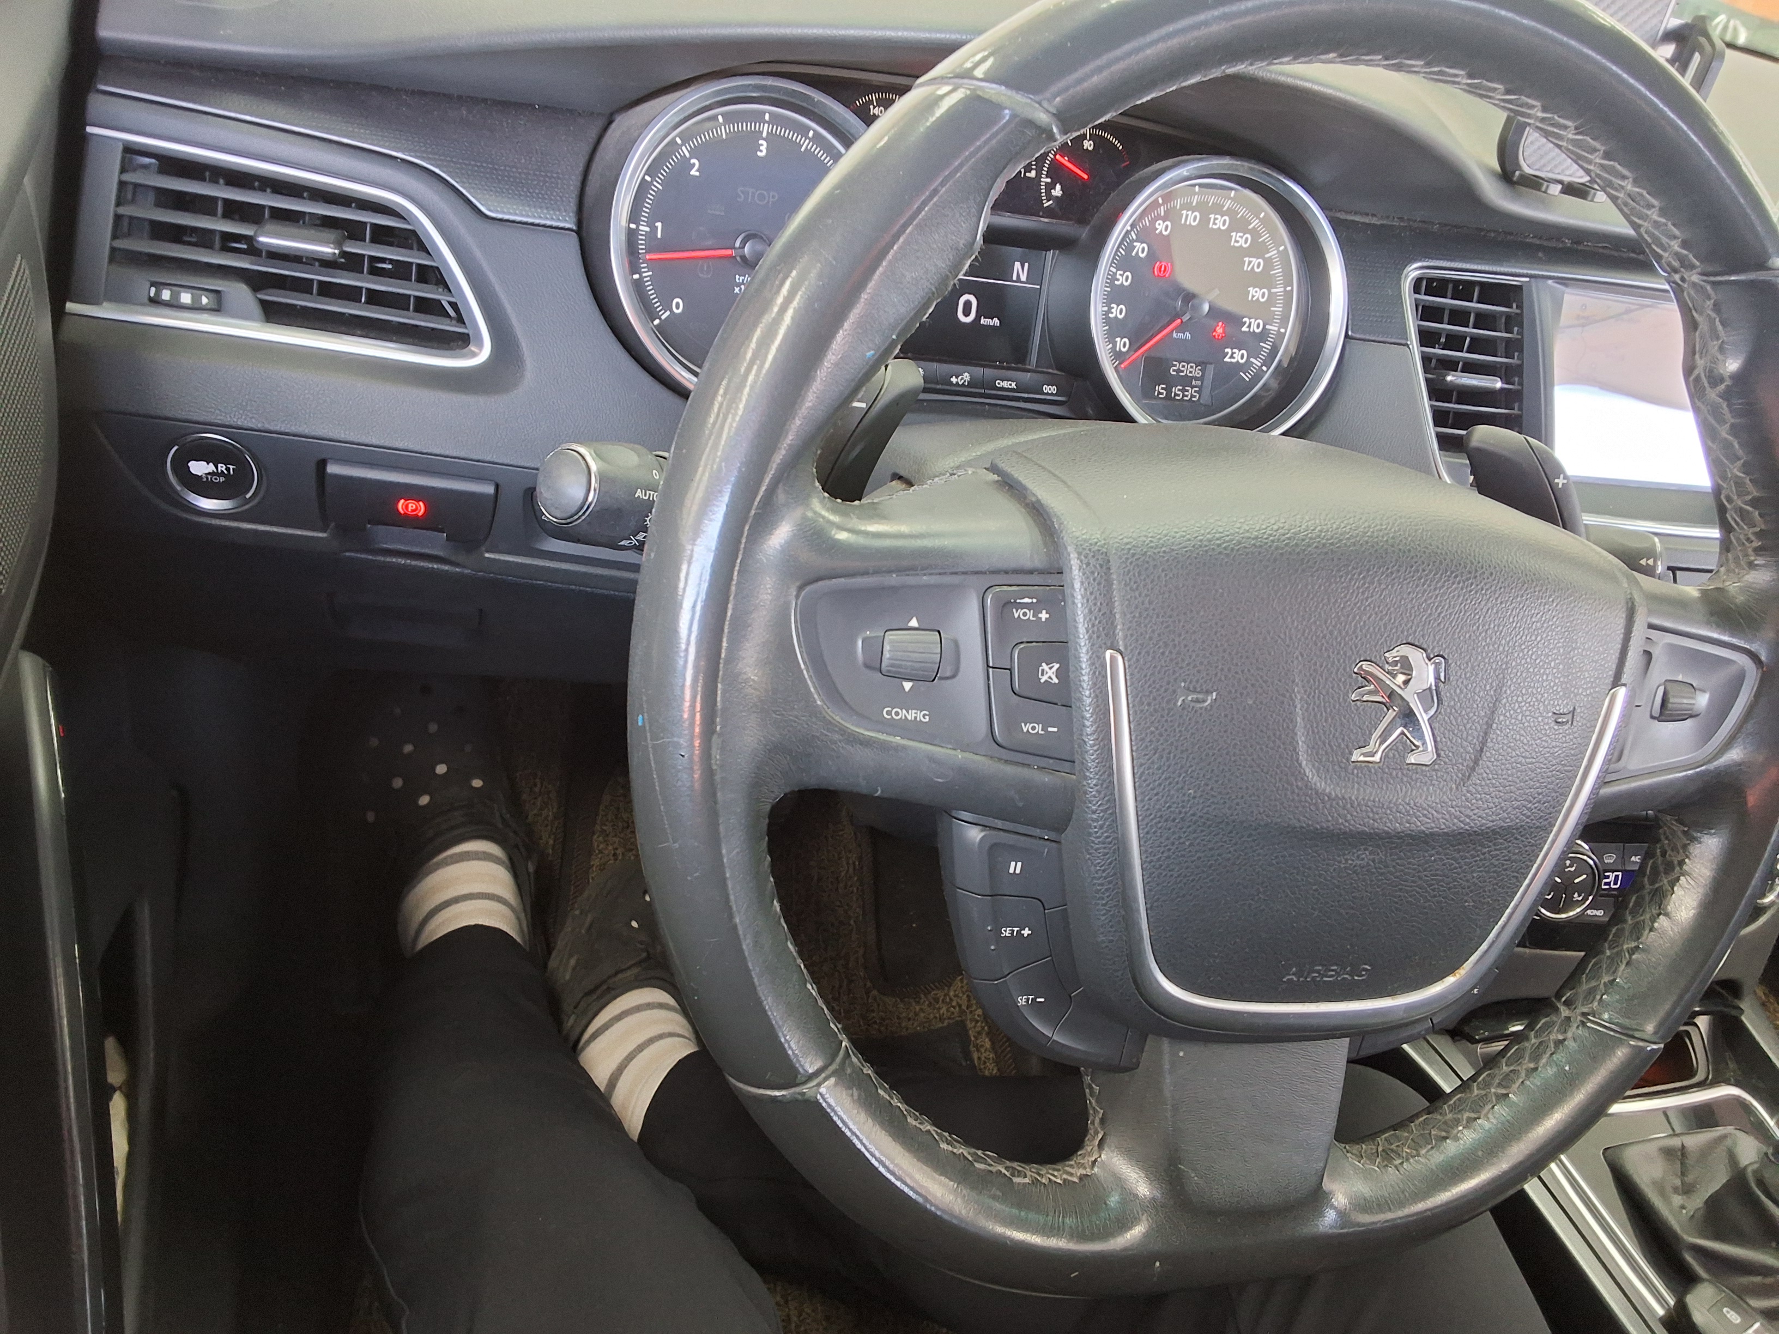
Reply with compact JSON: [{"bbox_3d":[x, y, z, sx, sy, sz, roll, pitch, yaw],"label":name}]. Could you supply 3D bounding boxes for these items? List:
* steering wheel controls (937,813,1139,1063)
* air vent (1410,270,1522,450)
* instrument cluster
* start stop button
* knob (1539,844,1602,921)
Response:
[{"bbox_3d":[0.039,0.074,0.391,0.073,0.078,0.028,4,11,-21],"label":"steering wheel controls"},{"bbox_3d":[0.267,-0.141,0.683,0.078,0.085,0.030,3,10,-20],"label":"air vent"},{"bbox_3d":[0.041,-0.167,0.622,0.346,0.137,0.060,3,10,-20],"label":"instrument cluster"},{"bbox_3d":[-0.268,-0.079,0.571,0.034,0.034,0.014,5,30,-16],"label":"start stop button"},{"bbox_3d":[0.349,0.112,0.740,0.041,0.041,0.020,3,9,-17],"label":"knob"}]

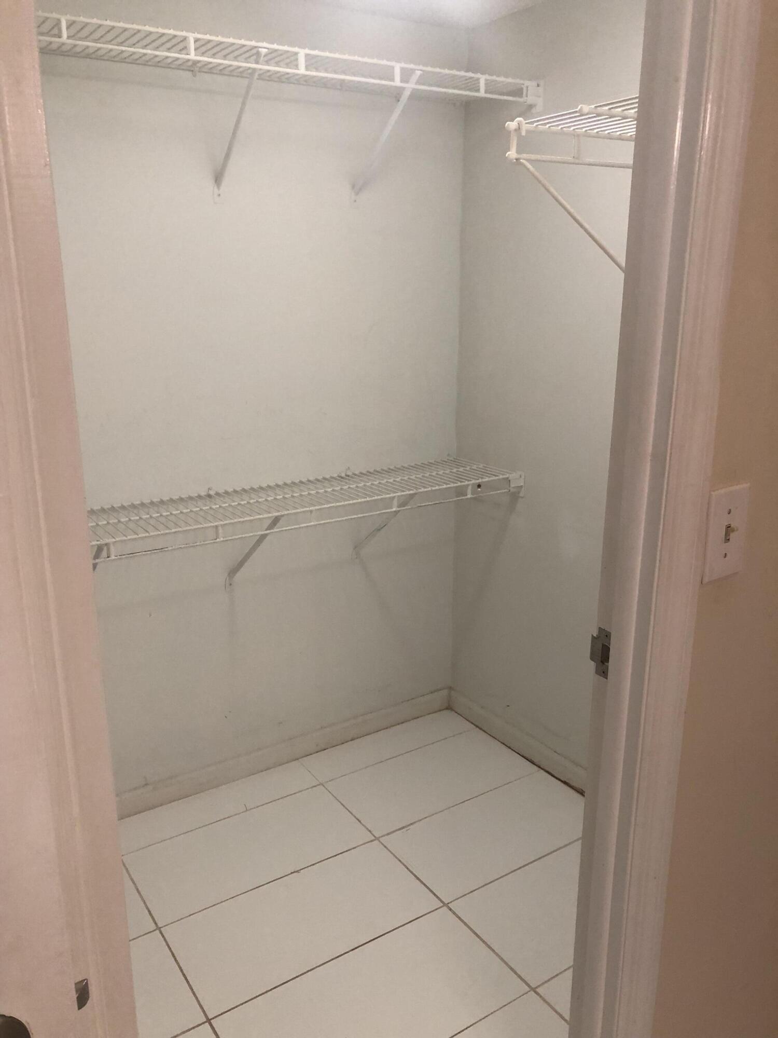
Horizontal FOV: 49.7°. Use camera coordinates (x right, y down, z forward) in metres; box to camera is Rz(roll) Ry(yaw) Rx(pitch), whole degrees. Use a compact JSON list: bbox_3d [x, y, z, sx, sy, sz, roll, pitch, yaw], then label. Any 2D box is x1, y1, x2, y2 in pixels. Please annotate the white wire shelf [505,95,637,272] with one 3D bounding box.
[{"bbox_3d":[0.562,-0.466,1.334,0.738,0.296,0.315,-10,19,-31],"label":"white wire shelf"}]

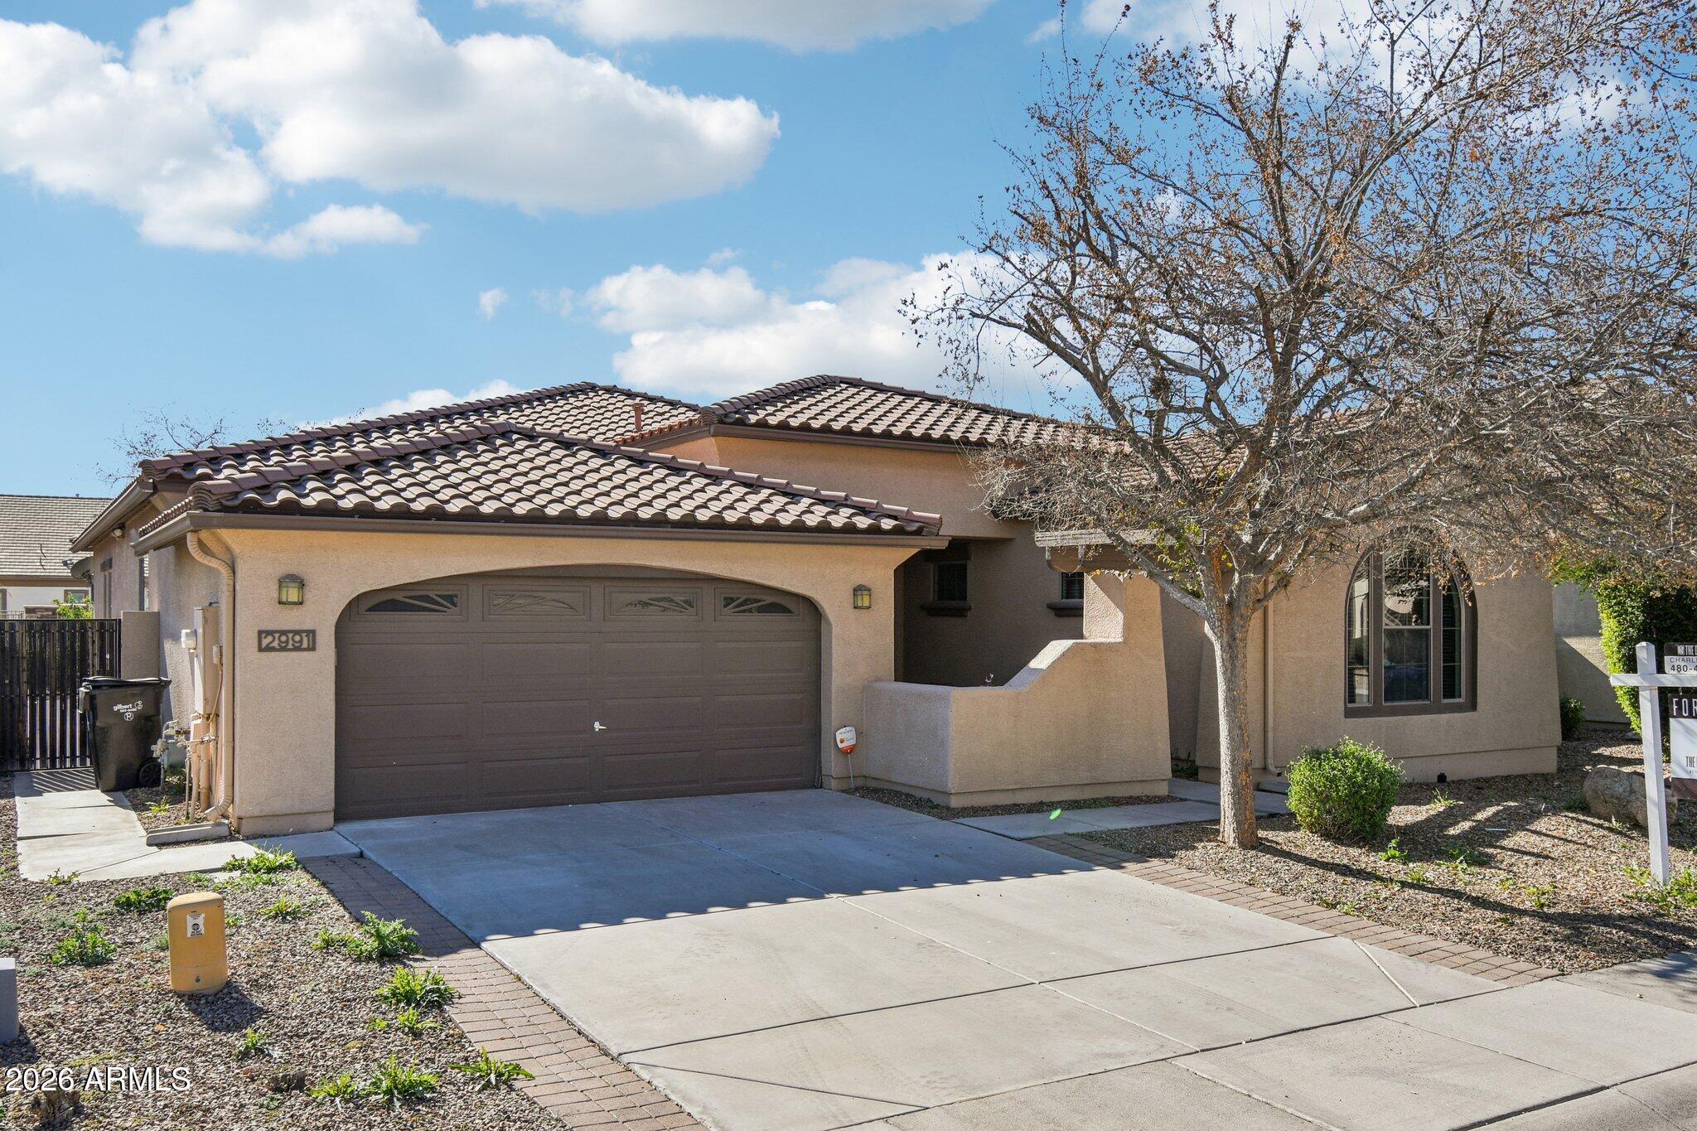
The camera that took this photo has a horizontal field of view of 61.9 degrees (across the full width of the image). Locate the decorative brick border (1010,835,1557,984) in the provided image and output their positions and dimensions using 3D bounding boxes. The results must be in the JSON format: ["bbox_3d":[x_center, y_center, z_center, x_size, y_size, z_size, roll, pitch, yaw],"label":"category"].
[{"bbox_3d":[2.812,2.342,9.918,0.520,0.080,4.400,1,0,-31],"label":"decorative brick border"}]

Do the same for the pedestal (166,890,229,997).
[{"bbox_3d":[-3.490,2.010,7.570,0.280,0.490,0.210,1,-2,-29],"label":"pedestal"}]

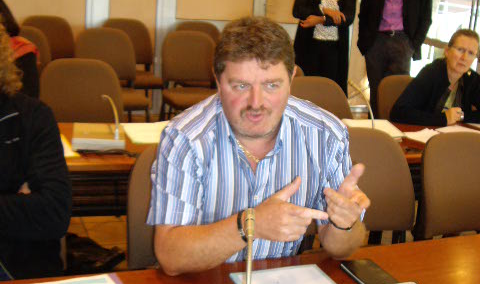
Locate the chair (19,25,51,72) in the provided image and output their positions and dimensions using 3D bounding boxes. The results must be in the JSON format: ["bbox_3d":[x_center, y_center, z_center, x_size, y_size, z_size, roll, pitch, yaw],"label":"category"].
[{"bbox_3d":[-1.540,-0.354,5.016,0.470,0.870,0.540,-2,15,-21],"label":"chair"}]

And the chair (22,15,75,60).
[{"bbox_3d":[-1.598,-0.607,5.980,0.470,0.870,0.540,-2,15,-21],"label":"chair"}]

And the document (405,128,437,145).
[{"bbox_3d":[0.898,-0.028,3.304,0.210,0.012,0.297,-1,15,-21],"label":"document"}]

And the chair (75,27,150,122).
[{"bbox_3d":[-0.975,-0.394,5.318,0.470,0.870,0.540,-2,15,-21],"label":"chair"}]

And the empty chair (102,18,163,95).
[{"bbox_3d":[-0.975,-0.643,6.380,0.490,0.900,0.570,-1,15,-21],"label":"empty chair"}]

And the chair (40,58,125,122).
[{"bbox_3d":[-0.809,0.046,3.707,0.490,0.900,0.570,-1,15,-21],"label":"chair"}]

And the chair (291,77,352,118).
[{"bbox_3d":[0.441,0.148,3.583,0.470,0.870,0.540,-1,15,-18],"label":"chair"}]

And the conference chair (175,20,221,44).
[{"bbox_3d":[-0.328,-0.635,6.422,0.470,0.870,0.540,-2,15,-21],"label":"conference chair"}]

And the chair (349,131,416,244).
[{"bbox_3d":[0.529,0.450,2.470,0.490,0.900,0.570,-1,15,-21],"label":"chair"}]

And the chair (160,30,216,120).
[{"bbox_3d":[-0.358,-0.435,5.771,0.490,0.900,0.570,-1,15,-21],"label":"chair"}]

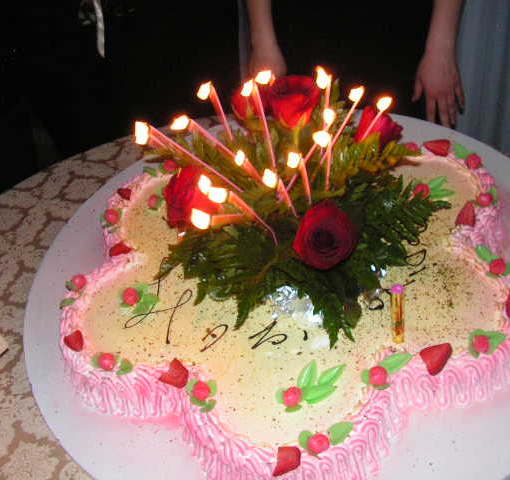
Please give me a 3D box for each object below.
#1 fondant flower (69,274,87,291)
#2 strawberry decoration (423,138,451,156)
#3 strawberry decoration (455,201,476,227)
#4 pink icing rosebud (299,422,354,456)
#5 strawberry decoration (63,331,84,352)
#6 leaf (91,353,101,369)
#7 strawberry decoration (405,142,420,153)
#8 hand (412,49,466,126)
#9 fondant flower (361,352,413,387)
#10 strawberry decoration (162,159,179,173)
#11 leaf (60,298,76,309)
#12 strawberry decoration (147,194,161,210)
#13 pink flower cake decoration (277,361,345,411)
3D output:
[{"bbox_3d":[-0.247,0.060,0.935,0.022,0.022,0.022,-11,43,0],"label":"fondant flower"},{"bbox_3d":[0.272,-0.138,0.992,0.038,0.014,0.025,7,46,18],"label":"strawberry decoration"},{"bbox_3d":[0.279,-0.034,0.880,0.024,0.014,0.038,9,46,20],"label":"strawberry decoration"},{"bbox_3d":[0.071,0.201,0.666,0.051,0.018,0.027,-15,43,-5],"label":"pink icing rosebud"},{"bbox_3d":[-0.220,0.123,0.807,0.022,0.013,0.025,-21,44,-12],"label":"strawberry decoration"},{"bbox_3d":[-0.198,0.152,0.841,0.017,0.007,0.019,-6,43,5],"label":"leaf"},{"bbox_3d":[0.250,-0.146,1.057,0.022,0.022,0.022,-11,43,0],"label":"strawberry decoration"},{"bbox_3d":[0.349,-0.283,1.260,0.100,0.165,0.055,4,45,15],"label":"hand"},{"bbox_3d":[0.155,0.146,0.768,0.066,0.020,0.030,-30,46,-20],"label":"fondant flower"},{"bbox_3d":[-0.141,-0.123,1.111,0.022,0.022,0.022,-11,43,0],"label":"strawberry decoration"},{"bbox_3d":[-0.236,0.080,0.838,0.019,0.008,0.012,-27,46,-17],"label":"leaf"},{"bbox_3d":[-0.145,-0.054,0.961,0.019,0.018,0.021,-18,44,-7],"label":"strawberry decoration"},{"bbox_3d":[0.066,0.160,0.770,0.083,0.020,0.048,-22,44,-12],"label":"pink flower cake decoration"}]

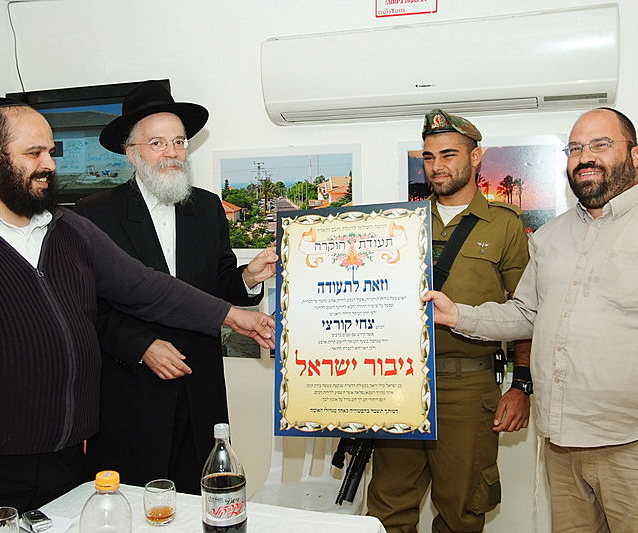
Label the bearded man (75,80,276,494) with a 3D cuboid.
[{"bbox_3d":[-0.417,0.385,2.102,0.600,1.830,0.500,-3,5,-33],"label":"bearded man"}]

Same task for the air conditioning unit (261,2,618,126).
[{"bbox_3d":[0.396,-0.686,2.594,1.231,0.296,0.200,1,5,22],"label":"air conditioning unit"}]

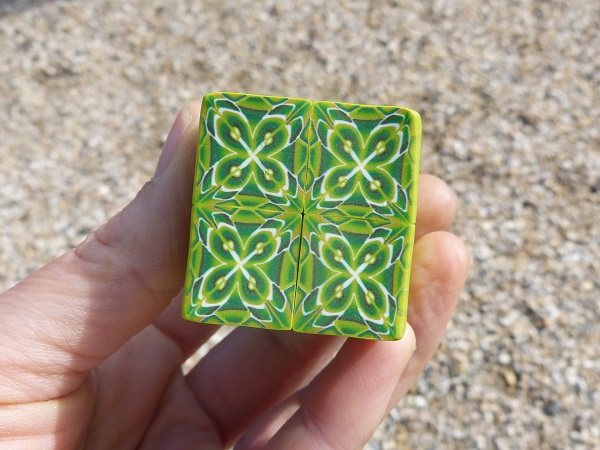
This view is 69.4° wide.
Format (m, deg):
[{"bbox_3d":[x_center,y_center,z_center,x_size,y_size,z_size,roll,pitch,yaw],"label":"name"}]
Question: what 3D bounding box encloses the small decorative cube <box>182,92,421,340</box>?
[{"bbox_3d":[0.000,-0.001,0.105,0.043,0.043,0.044,5,89,-1],"label":"small decorative cube"}]

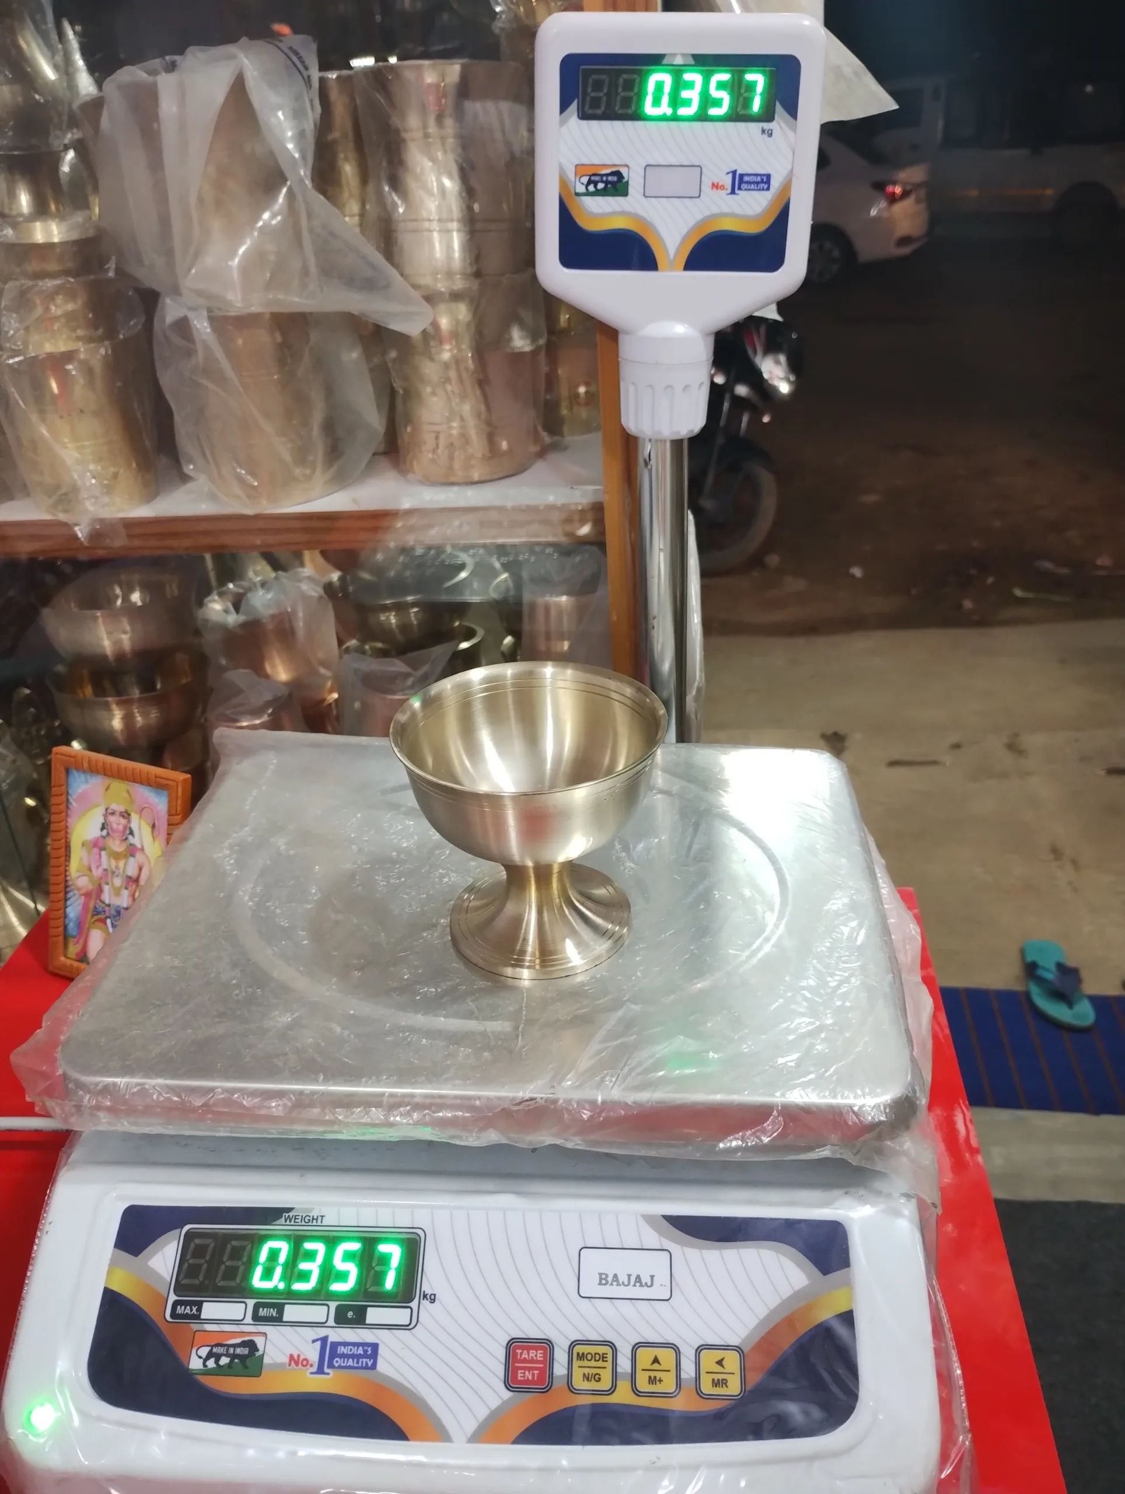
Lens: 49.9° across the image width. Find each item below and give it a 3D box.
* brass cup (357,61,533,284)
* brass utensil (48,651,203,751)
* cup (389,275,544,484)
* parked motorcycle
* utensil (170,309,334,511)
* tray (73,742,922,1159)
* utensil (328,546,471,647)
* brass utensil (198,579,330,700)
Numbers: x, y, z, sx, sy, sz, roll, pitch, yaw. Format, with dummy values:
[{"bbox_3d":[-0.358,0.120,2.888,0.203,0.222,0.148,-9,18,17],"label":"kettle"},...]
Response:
[{"bbox_3d":[-0.076,-0.377,0.789,0.110,0.122,0.110,-2,30,1],"label":"brass cup"},{"bbox_3d":[-0.346,-0.031,0.966,0.117,0.068,0.117,-2,30,1],"label":"brass utensil"},{"bbox_3d":[-0.068,-0.260,0.857,0.109,0.128,0.109,-2,30,1],"label":"cup"},{"bbox_3d":[0.351,-1.521,5.587,0.750,1.070,1.980,-17,32,-23],"label":"parked motorcycle"},{"bbox_3d":[-0.208,-0.234,0.825,0.111,0.126,0.111,-2,30,1],"label":"utensil"},{"bbox_3d":[-0.023,0.068,0.528,0.313,0.021,0.243,1,30,5],"label":"tray"},{"bbox_3d":[-0.124,-0.109,0.944,0.115,0.065,0.115,-2,30,1],"label":"utensil"},{"bbox_3d":[-0.230,-0.079,0.938,0.094,0.088,0.094,-2,30,1],"label":"brass utensil"}]

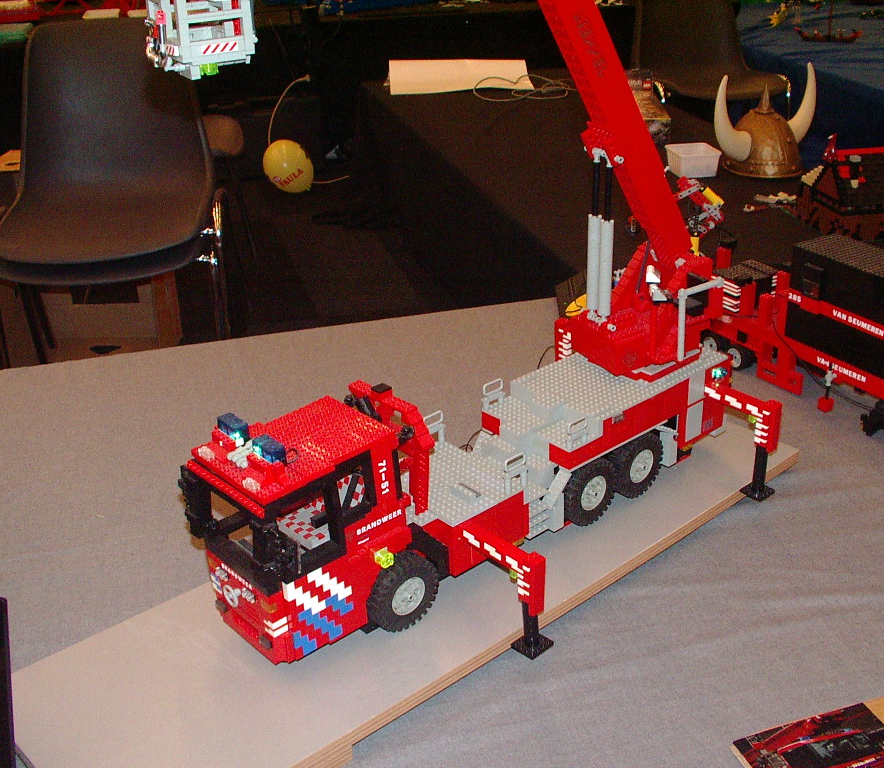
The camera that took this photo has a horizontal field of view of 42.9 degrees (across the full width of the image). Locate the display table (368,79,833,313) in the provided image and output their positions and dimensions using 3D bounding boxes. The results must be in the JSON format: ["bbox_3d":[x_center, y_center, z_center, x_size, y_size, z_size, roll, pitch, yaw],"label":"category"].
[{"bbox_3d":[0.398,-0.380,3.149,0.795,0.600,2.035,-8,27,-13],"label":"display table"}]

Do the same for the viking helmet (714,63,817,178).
[{"bbox_3d":[0.775,-0.636,2.697,0.318,0.238,0.205,-15,29,-25],"label":"viking helmet"}]

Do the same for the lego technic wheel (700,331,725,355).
[{"bbox_3d":[0.432,-0.062,1.777,0.022,0.043,0.043,-16,30,-27],"label":"lego technic wheel"}]

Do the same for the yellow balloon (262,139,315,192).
[{"bbox_3d":[-0.649,-0.920,4.738,0.200,0.249,0.200,-38,33,1],"label":"yellow balloon"}]

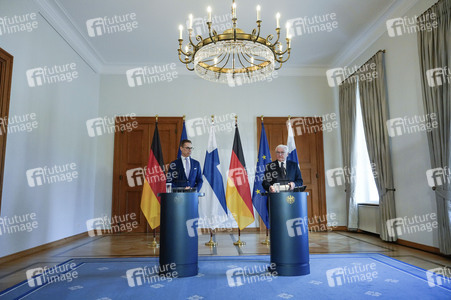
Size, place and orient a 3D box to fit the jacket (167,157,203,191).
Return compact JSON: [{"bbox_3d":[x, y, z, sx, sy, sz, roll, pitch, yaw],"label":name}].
[{"bbox_3d":[-0.622,0.478,4.767,0.570,0.760,0.380,1,-8,-9],"label":"jacket"}]

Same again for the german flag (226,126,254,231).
[{"bbox_3d":[0.306,0.567,6.706,0.600,2.240,0.300,0,-8,-3],"label":"german flag"}]

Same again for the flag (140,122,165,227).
[{"bbox_3d":[-1.490,0.530,6.681,0.590,2.240,0.300,0,-8,-3],"label":"flag"}]

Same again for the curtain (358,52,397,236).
[{"bbox_3d":[3.374,-0.063,6.994,0.200,3.950,1.080,0,-8,-3],"label":"curtain"}]

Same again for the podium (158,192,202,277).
[{"bbox_3d":[-0.623,1.128,4.287,0.600,1.060,0.470,0,-8,-7],"label":"podium"}]

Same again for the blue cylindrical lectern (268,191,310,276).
[{"bbox_3d":[0.869,1.112,4.276,0.600,1.060,0.470,-1,-8,0],"label":"blue cylindrical lectern"}]

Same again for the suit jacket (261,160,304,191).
[{"bbox_3d":[0.866,0.517,4.748,0.600,0.750,0.400,-2,-8,7],"label":"suit jacket"}]

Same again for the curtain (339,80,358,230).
[{"bbox_3d":[3.323,0.080,8.124,0.200,3.980,1.000,0,-8,-3],"label":"curtain"}]

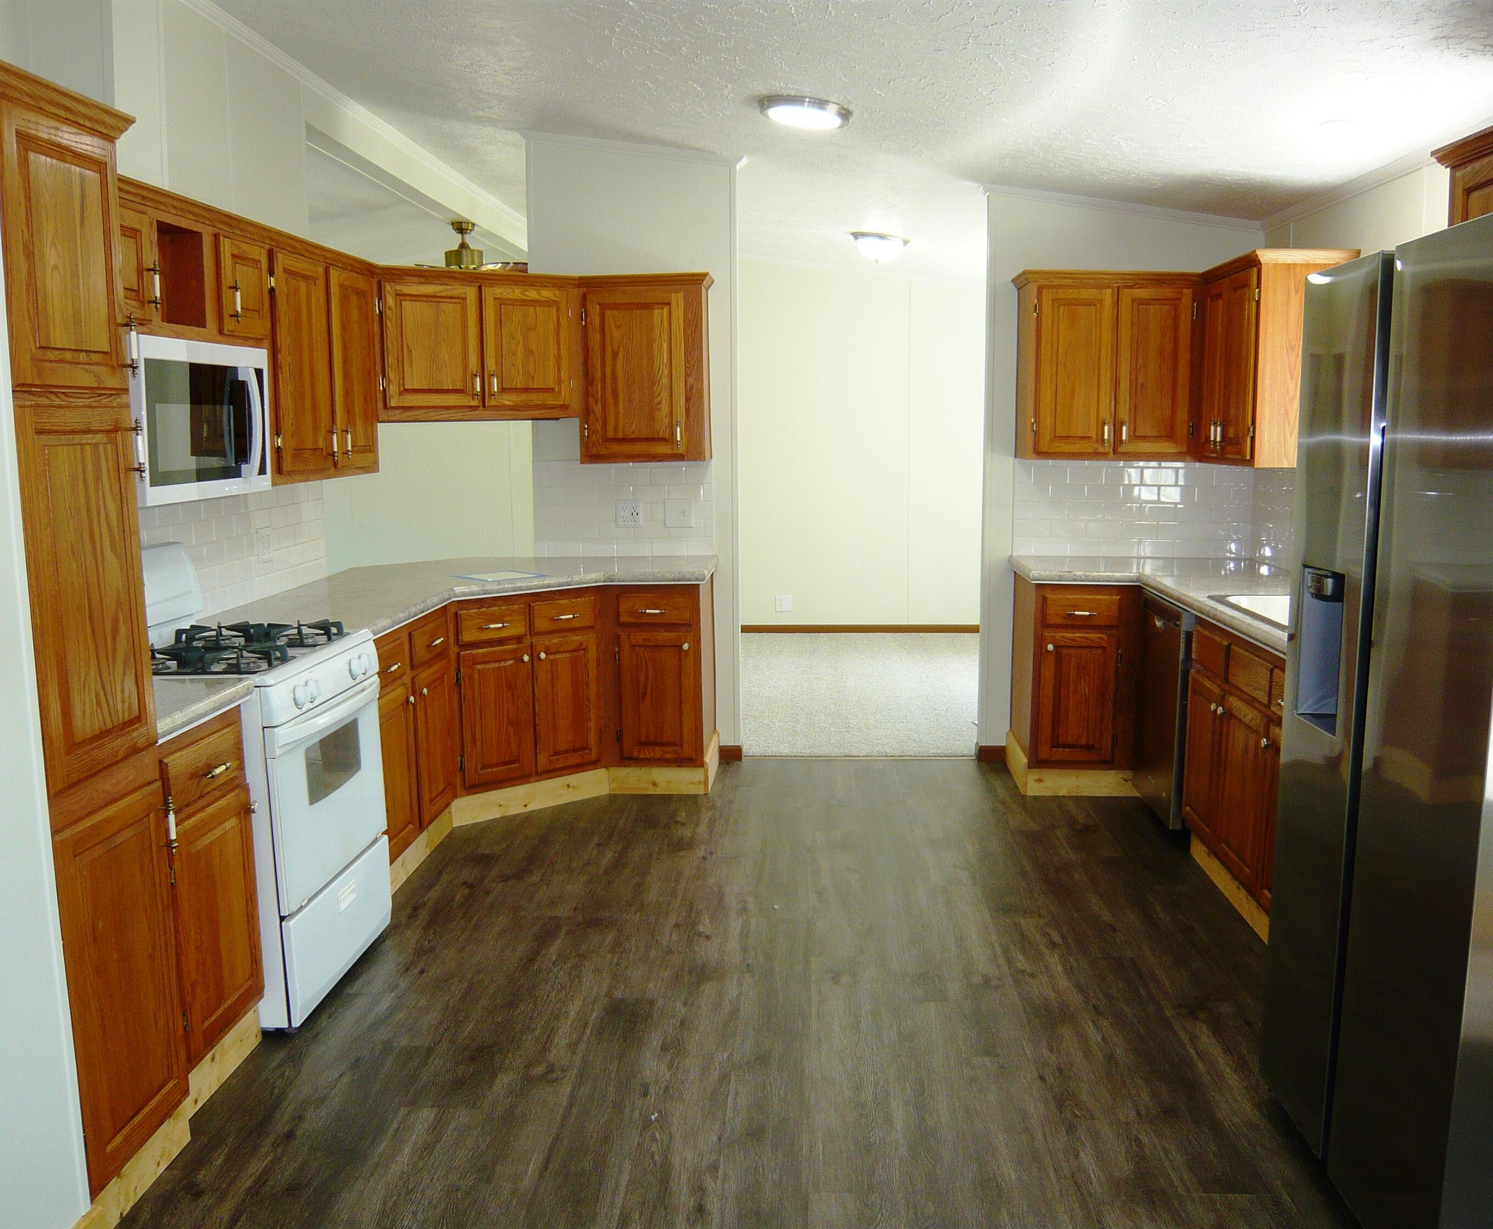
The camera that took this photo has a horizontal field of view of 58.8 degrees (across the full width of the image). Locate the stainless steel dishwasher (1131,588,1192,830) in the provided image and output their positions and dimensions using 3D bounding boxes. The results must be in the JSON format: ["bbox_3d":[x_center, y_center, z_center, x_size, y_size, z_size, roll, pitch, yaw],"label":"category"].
[{"bbox_3d":[1.806,0.345,4.892,0.599,0.812,0.594,0,8,3],"label":"stainless steel dishwasher"}]

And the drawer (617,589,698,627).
[{"bbox_3d":[-0.352,-0.046,5.494,0.310,0.135,0.450,0,8,4],"label":"drawer"}]

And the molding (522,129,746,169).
[{"bbox_3d":[-0.478,-1.966,5.593,0.950,0.059,0.050,8,9,2],"label":"molding"}]

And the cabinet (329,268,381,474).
[{"bbox_3d":[-1.500,-0.824,4.539,0.337,0.673,0.426,0,8,3],"label":"cabinet"}]

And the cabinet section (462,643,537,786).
[{"bbox_3d":[-1.099,0.360,5.220,0.307,0.520,0.480,-8,11,-41],"label":"cabinet section"}]

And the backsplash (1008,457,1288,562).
[{"bbox_3d":[1.657,-0.430,5.502,1.020,0.432,0.446,0,8,3],"label":"backsplash"}]

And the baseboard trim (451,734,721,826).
[{"bbox_3d":[-0.610,0.670,5.461,0.931,0.104,1.049,0,8,3],"label":"baseboard trim"}]

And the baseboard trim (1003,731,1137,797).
[{"bbox_3d":[1.366,0.632,5.609,0.460,0.115,0.630,0,8,4],"label":"baseboard trim"}]

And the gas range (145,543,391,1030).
[{"bbox_3d":[-1.390,0.422,3.538,0.668,1.158,0.762,0,8,3],"label":"gas range"}]

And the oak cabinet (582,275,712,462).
[{"bbox_3d":[-0.421,-1.030,5.626,0.540,0.755,0.340,0,8,4],"label":"oak cabinet"}]

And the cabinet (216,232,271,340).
[{"bbox_3d":[-1.559,-0.919,3.754,0.330,0.275,0.320,0,8,4],"label":"cabinet"}]

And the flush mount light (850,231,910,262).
[{"bbox_3d":[0.746,-2.046,7.396,0.332,0.124,0.332,8,9,2],"label":"flush mount light"}]

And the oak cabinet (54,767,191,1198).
[{"bbox_3d":[-1.447,0.699,2.529,0.564,0.693,0.396,0,8,3],"label":"oak cabinet"}]

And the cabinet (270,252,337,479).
[{"bbox_3d":[-1.534,-0.767,4.165,0.330,0.700,0.490,0,8,4],"label":"cabinet"}]

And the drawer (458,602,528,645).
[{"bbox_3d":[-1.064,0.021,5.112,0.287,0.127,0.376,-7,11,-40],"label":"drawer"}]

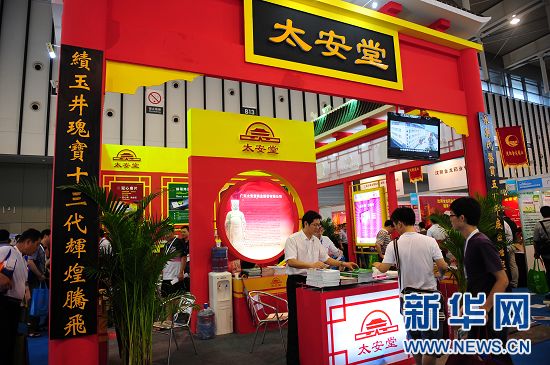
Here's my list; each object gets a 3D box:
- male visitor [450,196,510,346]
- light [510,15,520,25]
[{"bbox_3d":[1.463,0.957,2.506,0.460,1.740,0.500,-7,-9,31],"label":"male visitor"},{"bbox_3d":[12.482,-8.459,19.000,0.480,0.400,0.480,1,-7,-27],"label":"light"}]

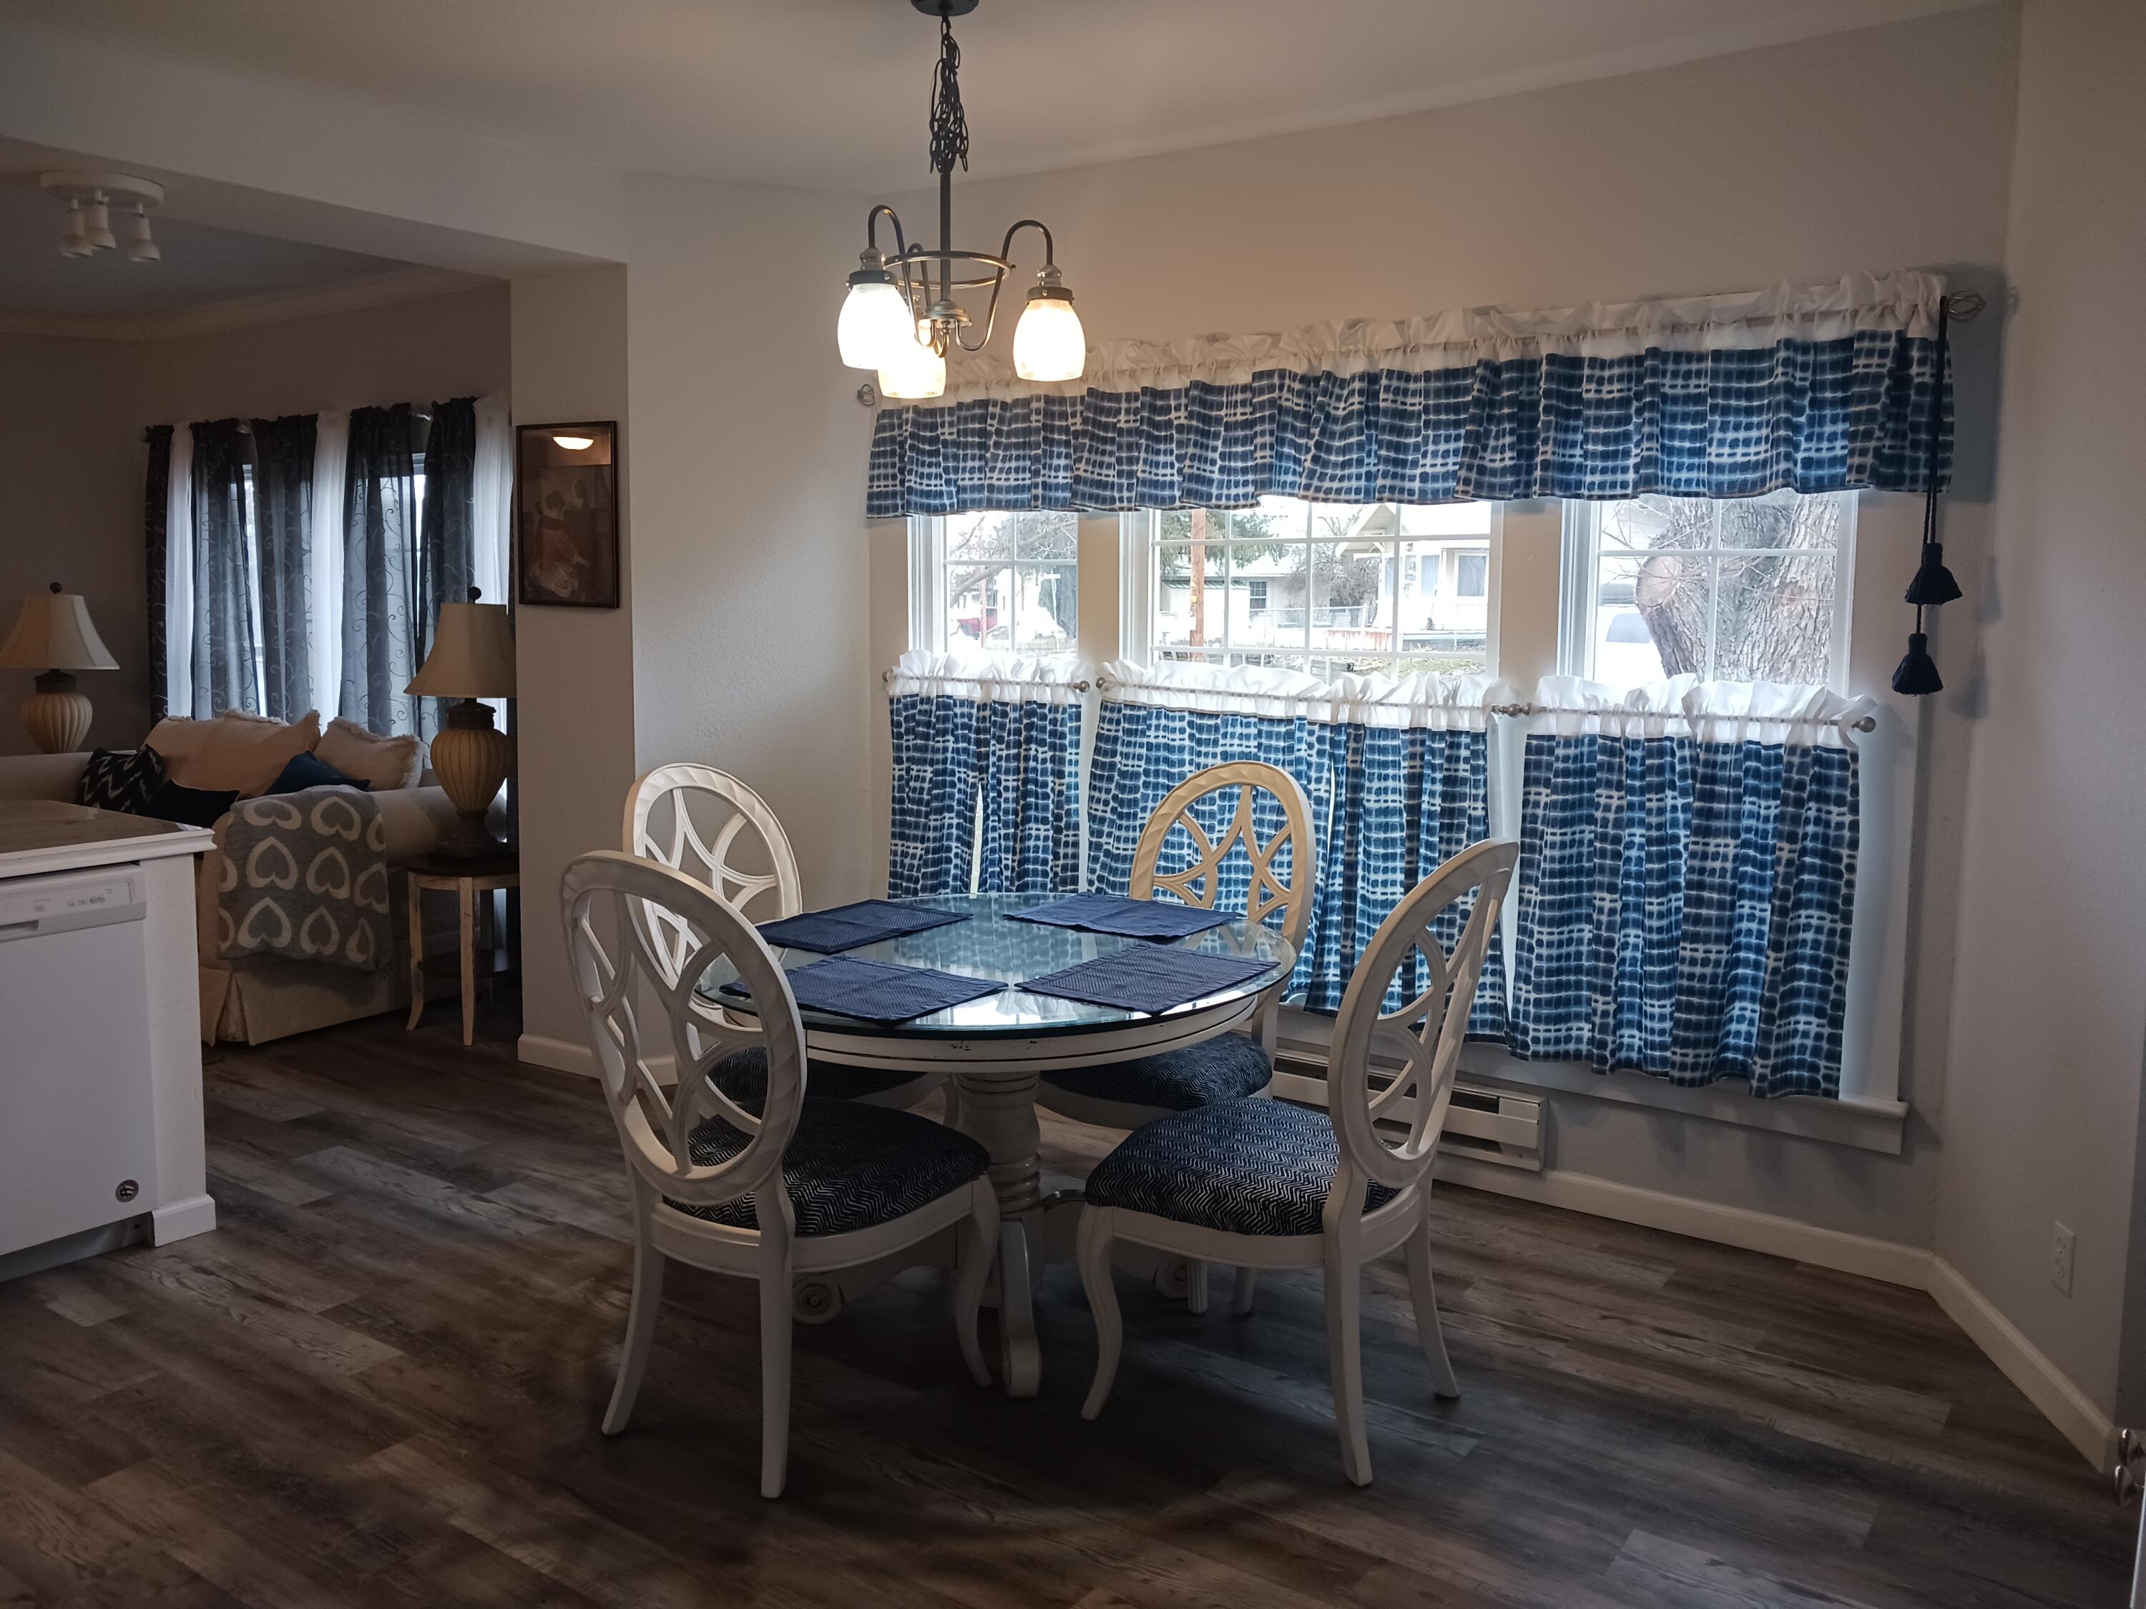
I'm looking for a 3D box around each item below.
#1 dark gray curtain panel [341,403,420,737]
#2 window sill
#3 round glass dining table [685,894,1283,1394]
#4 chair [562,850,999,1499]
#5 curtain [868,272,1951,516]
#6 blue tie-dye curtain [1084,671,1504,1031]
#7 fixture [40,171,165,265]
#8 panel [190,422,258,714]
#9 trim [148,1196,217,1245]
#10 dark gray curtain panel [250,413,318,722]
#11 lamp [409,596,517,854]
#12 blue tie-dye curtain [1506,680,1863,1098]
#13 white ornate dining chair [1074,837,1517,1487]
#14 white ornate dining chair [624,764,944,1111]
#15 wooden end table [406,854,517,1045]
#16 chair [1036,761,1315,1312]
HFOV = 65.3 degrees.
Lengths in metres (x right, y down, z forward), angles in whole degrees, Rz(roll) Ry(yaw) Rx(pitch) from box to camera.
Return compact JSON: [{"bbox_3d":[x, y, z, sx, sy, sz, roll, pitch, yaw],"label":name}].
[{"bbox_3d":[-2.623,-0.441,6.366,0.492,2.115,0.090,5,8,34],"label":"dark gray curtain panel"},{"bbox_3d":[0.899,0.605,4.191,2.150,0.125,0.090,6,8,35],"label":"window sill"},{"bbox_3d":[-0.158,0.663,3.375,1.220,0.767,1.220,1,6,0],"label":"round glass dining table"},{"bbox_3d":[-0.525,0.557,2.911,0.560,1.050,0.630,5,8,30],"label":"chair"},{"bbox_3d":[0.595,-0.964,4.202,2.930,0.435,0.110,6,8,35],"label":"curtain"},{"bbox_3d":[0.549,0.101,4.364,1.210,0.910,0.080,6,8,35],"label":"blue tie-dye curtain"},{"bbox_3d":[-2.926,-1.755,5.063,0.322,0.230,0.322,1,6,0],"label":"fixture"},{"bbox_3d":[-3.519,-0.519,6.967,0.513,2.115,0.090,5,8,34],"label":"panel"},{"bbox_3d":[-1.989,0.924,3.737,0.030,0.083,0.140,6,8,35],"label":"trim"},{"bbox_3d":[-3.154,-0.487,6.722,0.454,2.115,0.090,5,8,34],"label":"dark gray curtain panel"},{"bbox_3d":[-1.966,-0.260,5.499,0.450,0.880,0.450,-1,7,-20],"label":"lamp"},{"bbox_3d":[1.360,0.180,3.801,0.776,0.917,0.080,5,8,36],"label":"blue tie-dye curtain"},{"bbox_3d":[0.417,0.563,2.979,0.650,1.066,0.540,5,8,33],"label":"white ornate dining chair"},{"bbox_3d":[-0.649,0.466,3.677,0.630,1.050,0.560,6,8,37],"label":"white ornate dining chair"},{"bbox_3d":[-2.006,0.478,5.661,0.480,0.580,0.480,1,6,0],"label":"wooden end table"},{"bbox_3d":[0.217,0.471,3.760,0.560,1.050,0.630,6,8,37],"label":"chair"}]

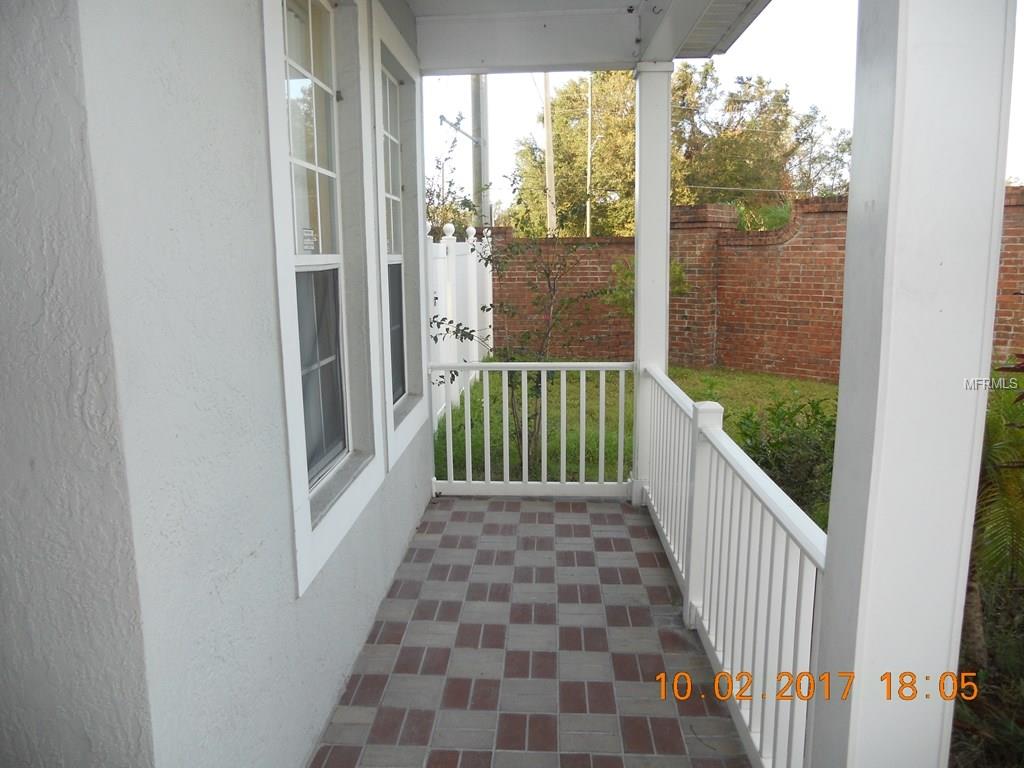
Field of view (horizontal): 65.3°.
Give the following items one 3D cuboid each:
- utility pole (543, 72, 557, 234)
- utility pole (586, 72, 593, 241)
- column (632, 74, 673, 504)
[{"bbox_3d":[1.277,-8.056,26.994,0.290,10.200,0.290,-2,10,3],"label":"utility pole"},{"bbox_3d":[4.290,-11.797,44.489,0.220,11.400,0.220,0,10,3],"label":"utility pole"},{"bbox_3d":[0.830,-0.541,4.787,0.198,2.585,0.198,0,10,3],"label":"column"}]

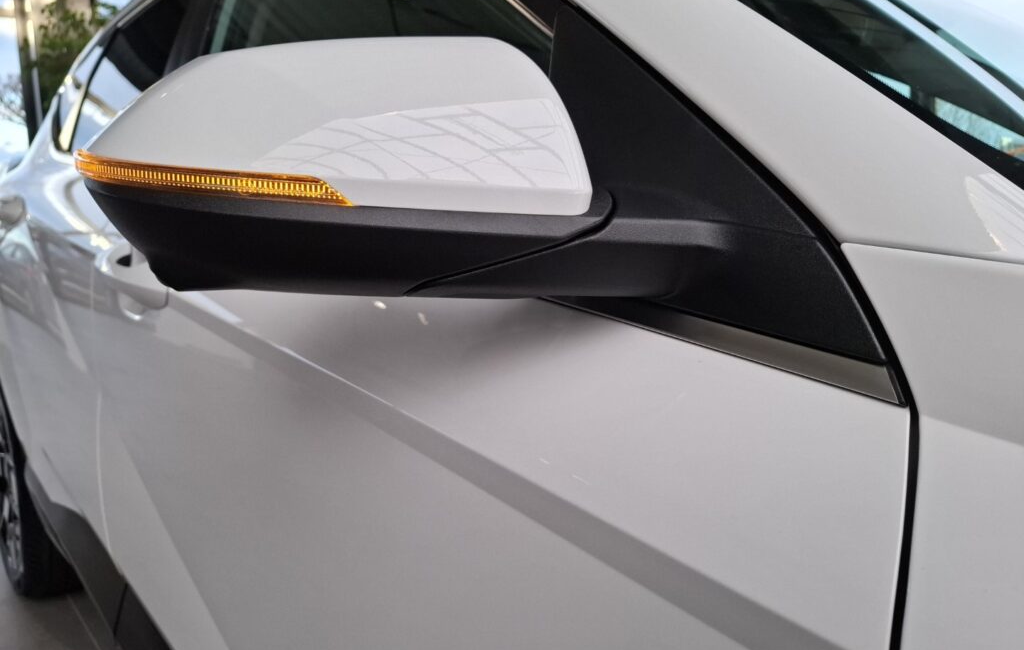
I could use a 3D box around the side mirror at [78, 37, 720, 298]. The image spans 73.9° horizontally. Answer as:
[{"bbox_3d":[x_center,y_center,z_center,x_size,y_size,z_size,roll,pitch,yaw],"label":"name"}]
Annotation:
[{"bbox_3d":[-0.061,-0.100,0.433,0.335,0.170,0.180,-7,11,-32],"label":"side mirror"}]

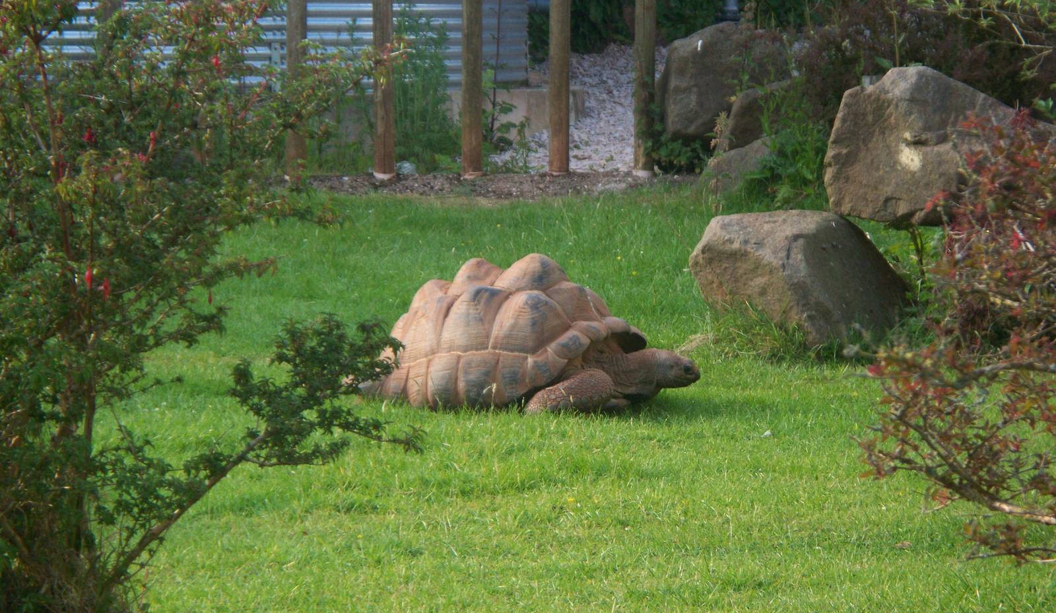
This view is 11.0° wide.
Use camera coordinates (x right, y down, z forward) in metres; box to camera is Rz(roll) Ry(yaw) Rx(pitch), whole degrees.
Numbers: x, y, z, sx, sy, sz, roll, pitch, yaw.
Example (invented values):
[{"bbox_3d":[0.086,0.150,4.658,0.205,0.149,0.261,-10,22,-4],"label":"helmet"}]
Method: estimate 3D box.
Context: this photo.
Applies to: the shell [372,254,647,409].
[{"bbox_3d":[-0.063,0.077,18.700,0.970,0.510,0.730,1,4,25],"label":"shell"}]

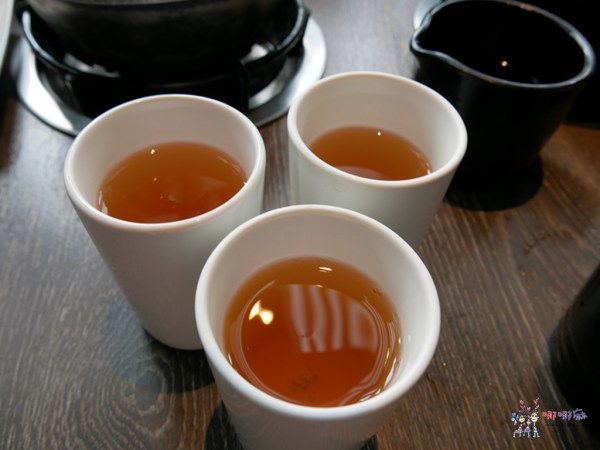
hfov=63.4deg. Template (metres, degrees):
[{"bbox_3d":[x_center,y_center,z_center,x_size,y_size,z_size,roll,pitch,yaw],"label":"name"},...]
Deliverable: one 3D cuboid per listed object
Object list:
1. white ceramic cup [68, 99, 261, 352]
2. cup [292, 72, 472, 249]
[{"bbox_3d":[-0.053,0.005,0.226,0.075,0.101,0.075,2,50,-2],"label":"white ceramic cup"},{"bbox_3d":[0.031,-0.011,0.245,0.075,0.101,0.075,2,50,-2],"label":"cup"}]

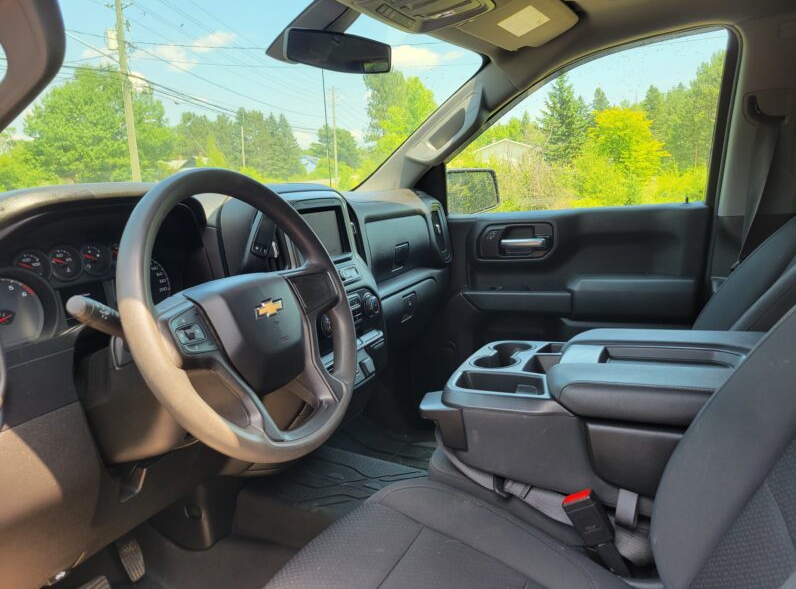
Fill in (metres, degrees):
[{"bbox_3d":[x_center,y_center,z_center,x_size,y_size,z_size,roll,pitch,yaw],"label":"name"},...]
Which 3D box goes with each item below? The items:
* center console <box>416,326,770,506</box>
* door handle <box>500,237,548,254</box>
[{"bbox_3d":[0.368,0.195,0.991,0.590,0.205,0.330,0,12,25],"label":"center console"},{"bbox_3d":[0.385,-0.148,1.822,0.138,0.048,0.040,0,12,25],"label":"door handle"}]

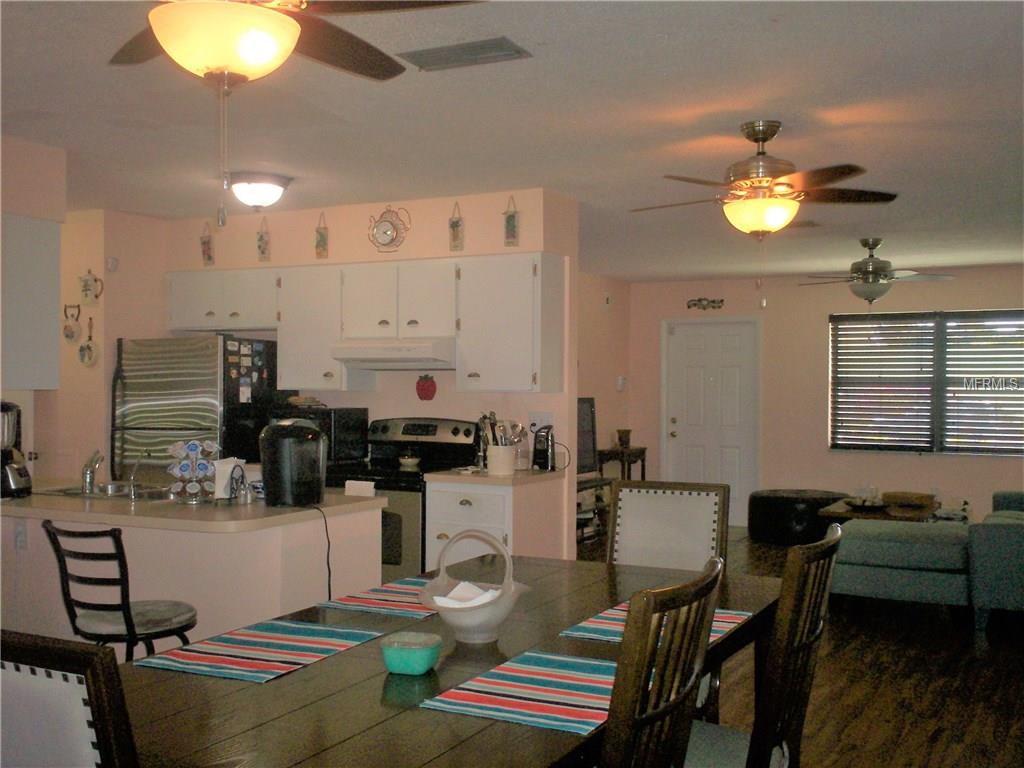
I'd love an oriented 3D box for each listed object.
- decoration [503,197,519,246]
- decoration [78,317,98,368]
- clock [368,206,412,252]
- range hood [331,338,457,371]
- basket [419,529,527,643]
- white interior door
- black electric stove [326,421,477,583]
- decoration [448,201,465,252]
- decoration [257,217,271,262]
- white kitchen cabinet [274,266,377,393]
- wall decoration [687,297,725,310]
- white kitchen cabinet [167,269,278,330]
[{"bbox_3d":[-0.004,-0.874,5.720,0.094,0.277,0.020,0,0,27],"label":"decoration"},{"bbox_3d":[-2.479,-0.244,6.213,0.147,0.295,0.020,0,1,27],"label":"decoration"},{"bbox_3d":[-0.693,-0.885,6.063,0.296,0.273,0.040,0,0,27],"label":"clock"},{"bbox_3d":[-0.623,-0.185,6.185,0.769,0.153,0.479,0,0,27],"label":"range hood"},{"bbox_3d":[-0.097,0.505,2.716,0.285,0.290,0.260,0,0,0],"label":"basket"},{"bbox_3d":[1.992,0.387,10.612,0.921,2.003,0.070,0,0,27],"label":"white interior door"},{"bbox_3d":[-0.677,0.800,6.080,0.765,1.202,0.690,0,0,27],"label":"black electric stove"},{"bbox_3d":[-0.299,-0.839,5.668,0.089,0.266,0.020,0,1,27],"label":"decoration"},{"bbox_3d":[-1.513,-0.881,6.495,0.117,0.281,0.020,0,0,27],"label":"decoration"},{"bbox_3d":[-1.085,-0.324,6.247,0.489,0.719,0.322,0,1,27],"label":"white kitchen cabinet"},{"bbox_3d":[1.913,-0.791,10.525,0.376,0.128,0.030,0,0,27],"label":"wall decoration"},{"bbox_3d":[-1.683,-0.507,6.545,0.845,0.359,0.322,0,1,27],"label":"white kitchen cabinet"}]

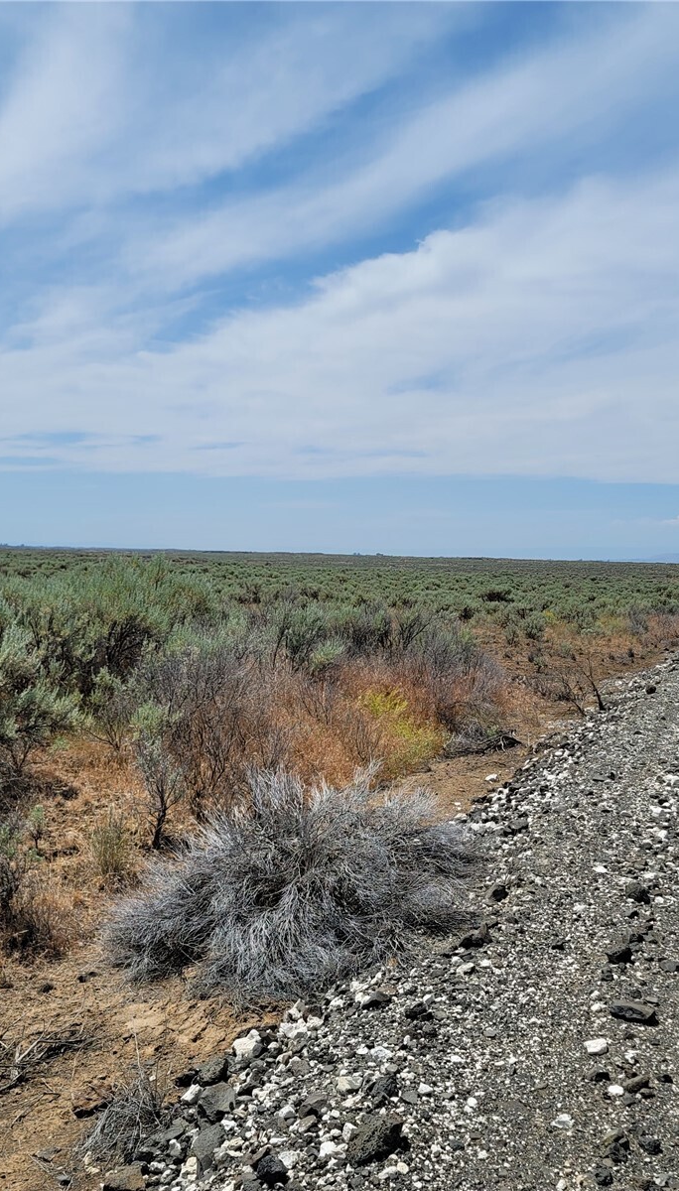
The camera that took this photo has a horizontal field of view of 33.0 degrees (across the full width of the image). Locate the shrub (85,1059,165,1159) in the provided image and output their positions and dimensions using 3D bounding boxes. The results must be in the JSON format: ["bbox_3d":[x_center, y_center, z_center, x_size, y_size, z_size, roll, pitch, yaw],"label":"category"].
[{"bbox_3d":[-0.661,1.587,3.528,0.246,0.260,0.234,1,2,-10],"label":"shrub"}]

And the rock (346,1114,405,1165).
[{"bbox_3d":[0.099,1.495,3.154,0.160,0.110,0.136,2,2,3],"label":"rock"}]

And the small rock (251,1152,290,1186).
[{"bbox_3d":[-0.186,1.560,3.122,0.104,0.068,0.089,1,2,-3],"label":"small rock"}]

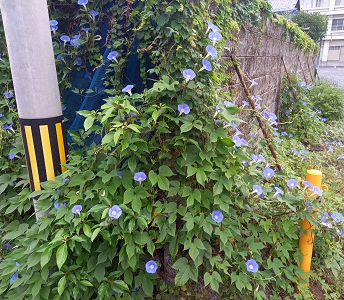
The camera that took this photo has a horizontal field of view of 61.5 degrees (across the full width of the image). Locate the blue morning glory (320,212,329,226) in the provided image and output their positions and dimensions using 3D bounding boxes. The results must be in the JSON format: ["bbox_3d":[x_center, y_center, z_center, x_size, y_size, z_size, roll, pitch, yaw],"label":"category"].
[{"bbox_3d":[0.871,0.397,1.650,0.068,0.045,0.068,-46,33,-14],"label":"blue morning glory"}]

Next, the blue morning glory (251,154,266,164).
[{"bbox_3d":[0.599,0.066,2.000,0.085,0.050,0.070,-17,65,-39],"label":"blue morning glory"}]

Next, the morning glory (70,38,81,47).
[{"bbox_3d":[-0.702,-0.781,2.100,0.070,0.045,0.070,-10,60,-24],"label":"morning glory"}]

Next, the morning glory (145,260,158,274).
[{"bbox_3d":[-0.115,0.659,1.620,0.070,0.070,0.040,-4,-25,-6],"label":"morning glory"}]

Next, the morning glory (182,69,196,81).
[{"bbox_3d":[0.110,-0.471,1.810,0.082,0.078,0.050,-3,-23,-8],"label":"morning glory"}]

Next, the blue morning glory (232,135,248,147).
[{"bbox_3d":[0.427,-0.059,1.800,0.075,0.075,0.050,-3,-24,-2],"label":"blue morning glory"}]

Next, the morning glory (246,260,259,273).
[{"bbox_3d":[0.446,0.645,1.600,0.067,0.067,0.045,-1,-27,5],"label":"morning glory"}]

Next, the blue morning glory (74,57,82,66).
[{"bbox_3d":[-0.696,-0.659,2.150,0.045,0.070,0.070,-8,12,32],"label":"blue morning glory"}]

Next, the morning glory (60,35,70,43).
[{"bbox_3d":[-0.774,-0.803,2.100,0.070,0.050,0.070,-14,57,-33],"label":"morning glory"}]

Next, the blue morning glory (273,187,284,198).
[{"bbox_3d":[0.634,0.253,1.720,0.066,0.050,0.066,29,19,-2],"label":"blue morning glory"}]

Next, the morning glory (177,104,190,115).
[{"bbox_3d":[0.070,-0.245,1.750,0.070,0.070,0.045,-12,-18,-28],"label":"morning glory"}]

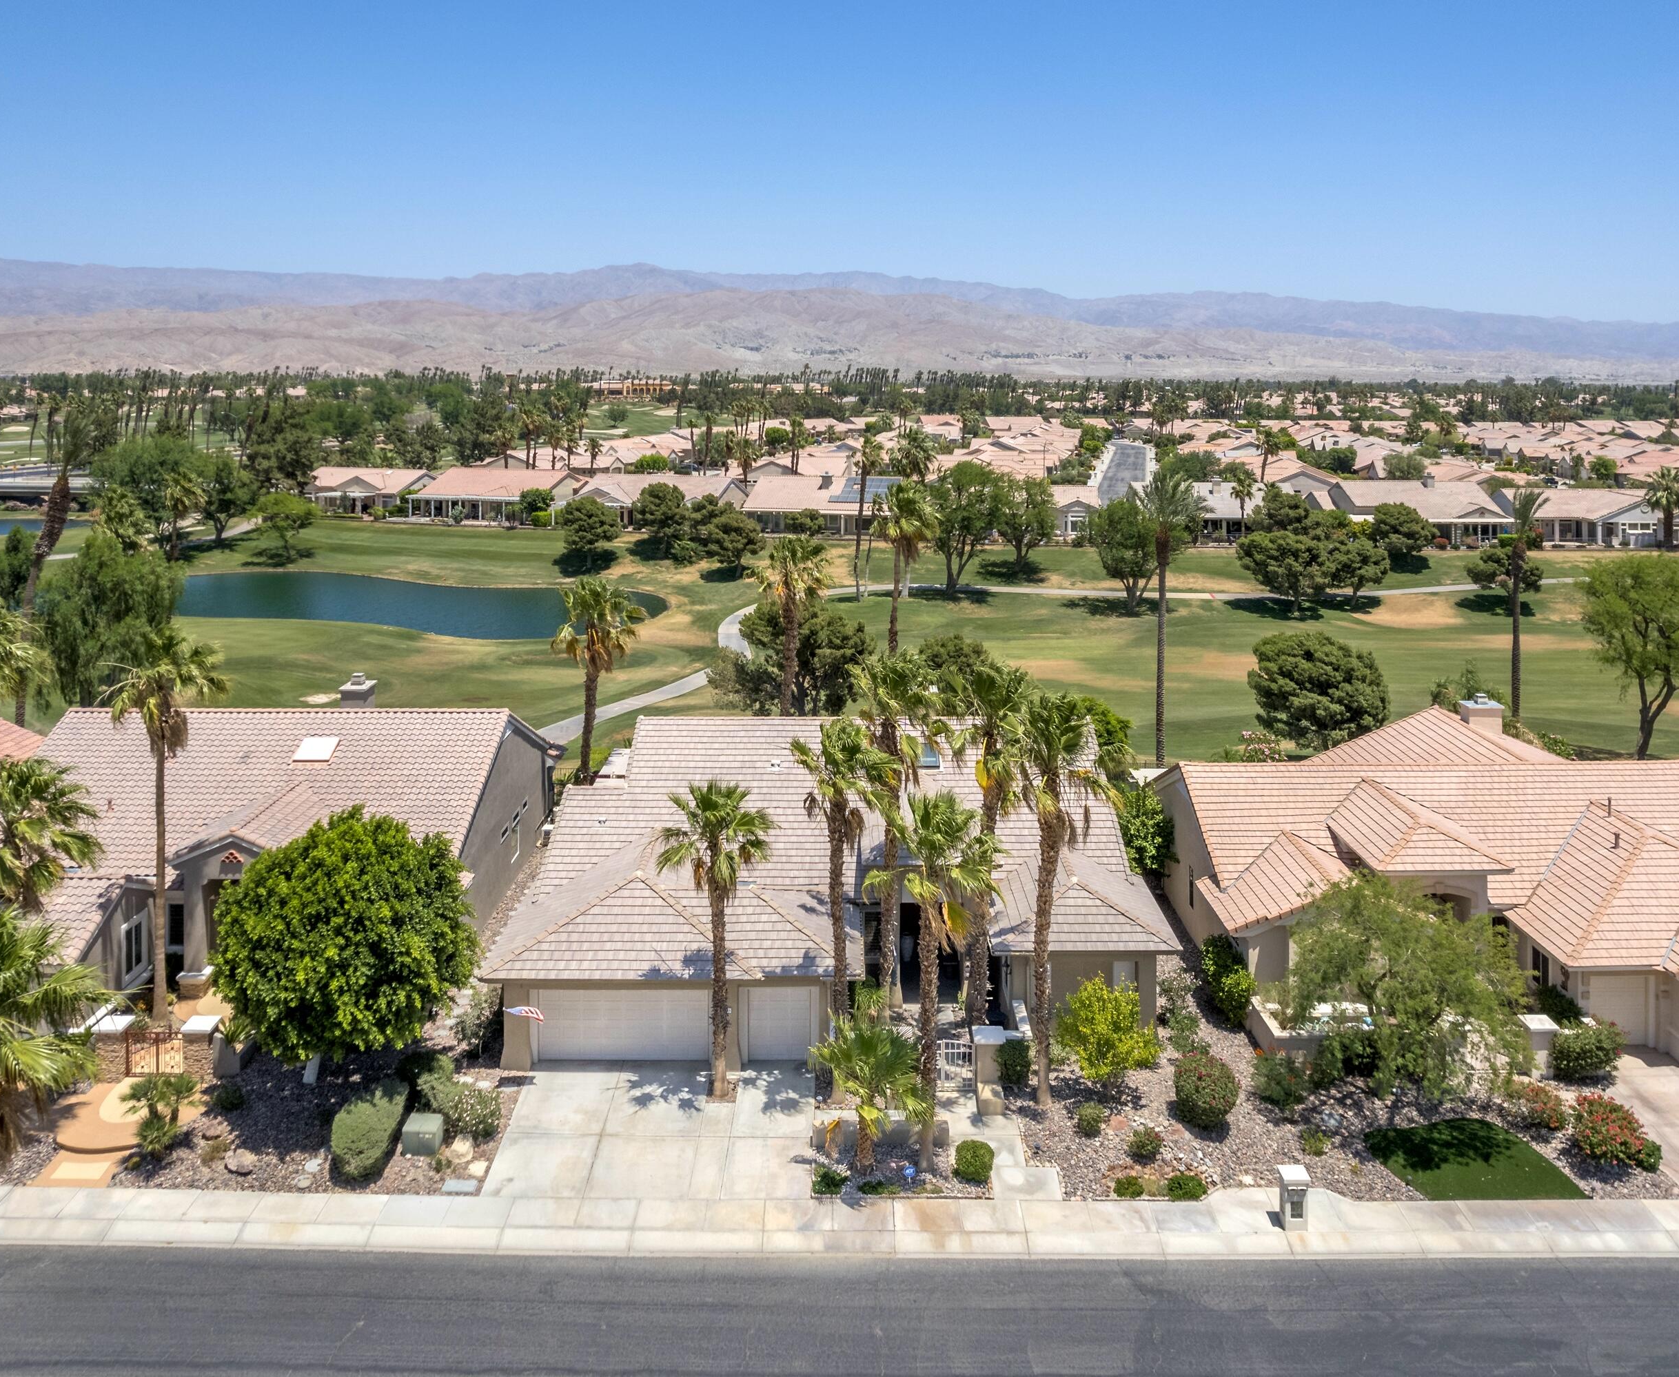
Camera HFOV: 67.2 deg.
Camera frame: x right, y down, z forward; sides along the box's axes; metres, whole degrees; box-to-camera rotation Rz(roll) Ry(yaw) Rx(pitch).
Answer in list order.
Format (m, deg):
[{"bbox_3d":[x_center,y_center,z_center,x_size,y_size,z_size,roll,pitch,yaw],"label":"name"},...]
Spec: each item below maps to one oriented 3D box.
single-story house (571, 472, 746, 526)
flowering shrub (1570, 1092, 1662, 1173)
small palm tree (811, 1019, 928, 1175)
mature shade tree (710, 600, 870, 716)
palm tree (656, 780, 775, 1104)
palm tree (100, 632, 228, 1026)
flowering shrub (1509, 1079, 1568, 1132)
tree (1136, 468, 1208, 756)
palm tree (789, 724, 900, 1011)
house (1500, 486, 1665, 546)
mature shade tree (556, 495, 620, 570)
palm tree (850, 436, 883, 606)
[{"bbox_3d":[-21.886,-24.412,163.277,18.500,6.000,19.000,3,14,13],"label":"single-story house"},{"bbox_3d":[19.444,11.048,31.766,2.150,1.380,2.150,0,14,0],"label":"flowering shrub"},{"bbox_3d":[0.695,9.903,30.575,2.843,3.965,2.843,0,14,0],"label":"small palm tree"},{"bbox_3d":[-2.669,-0.954,67.476,8.519,7.540,8.519,0,14,0],"label":"mature shade tree"},{"bbox_3d":[-3.227,6.643,33.073,3.007,8.887,3.007,0,14,0],"label":"palm tree"},{"bbox_3d":[-19.617,4.175,36.695,3.630,12.220,3.630,0,14,0],"label":"palm tree"},{"bbox_3d":[18.499,10.945,33.376,1.400,0.900,1.250,0,13,0],"label":"flowering shrub"},{"bbox_3d":[15.510,-2.991,60.559,3.491,15.035,3.491,0,14,0],"label":"tree"},{"bbox_3d":[0.102,5.967,32.761,2.800,10.700,2.800,0,13,0],"label":"palm tree"},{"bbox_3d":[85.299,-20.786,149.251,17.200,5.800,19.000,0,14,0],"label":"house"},{"bbox_3d":[-25.595,-16.024,128.795,6.585,7.405,6.585,0,14,0],"label":"mature shade tree"},{"bbox_3d":[2.374,-14.674,109.175,2.930,14.470,2.930,0,14,0],"label":"palm tree"}]

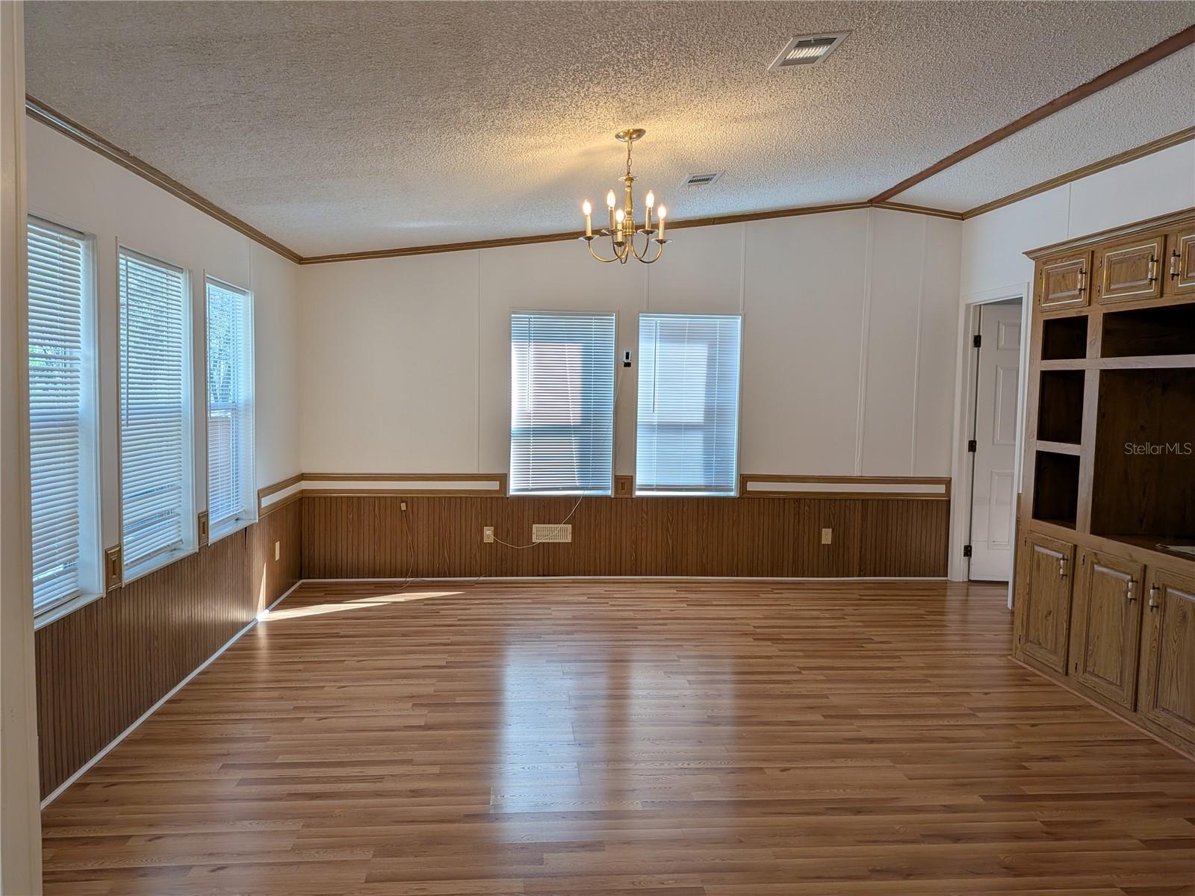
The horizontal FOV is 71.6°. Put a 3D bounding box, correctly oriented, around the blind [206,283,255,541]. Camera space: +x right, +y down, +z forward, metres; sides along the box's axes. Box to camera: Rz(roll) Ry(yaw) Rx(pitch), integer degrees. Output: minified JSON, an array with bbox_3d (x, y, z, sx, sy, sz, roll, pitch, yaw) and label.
[{"bbox_3d":[-2.004,-0.252,4.492,0.050,1.275,0.700,1,4,-5],"label":"blind"}]

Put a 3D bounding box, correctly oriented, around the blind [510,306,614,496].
[{"bbox_3d":[-0.251,-0.321,5.973,0.740,1.297,0.050,1,4,-5],"label":"blind"}]

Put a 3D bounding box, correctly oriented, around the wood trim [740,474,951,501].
[{"bbox_3d":[1.853,0.296,6.157,1.606,0.176,0.026,1,4,-5],"label":"wood trim"}]

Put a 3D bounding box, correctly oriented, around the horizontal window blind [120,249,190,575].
[{"bbox_3d":[-1.926,-0.183,3.598,0.050,1.285,0.670,1,4,-5],"label":"horizontal window blind"}]

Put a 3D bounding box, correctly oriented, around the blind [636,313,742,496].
[{"bbox_3d":[0.668,-0.314,6.054,0.757,1.304,0.050,1,4,-5],"label":"blind"}]

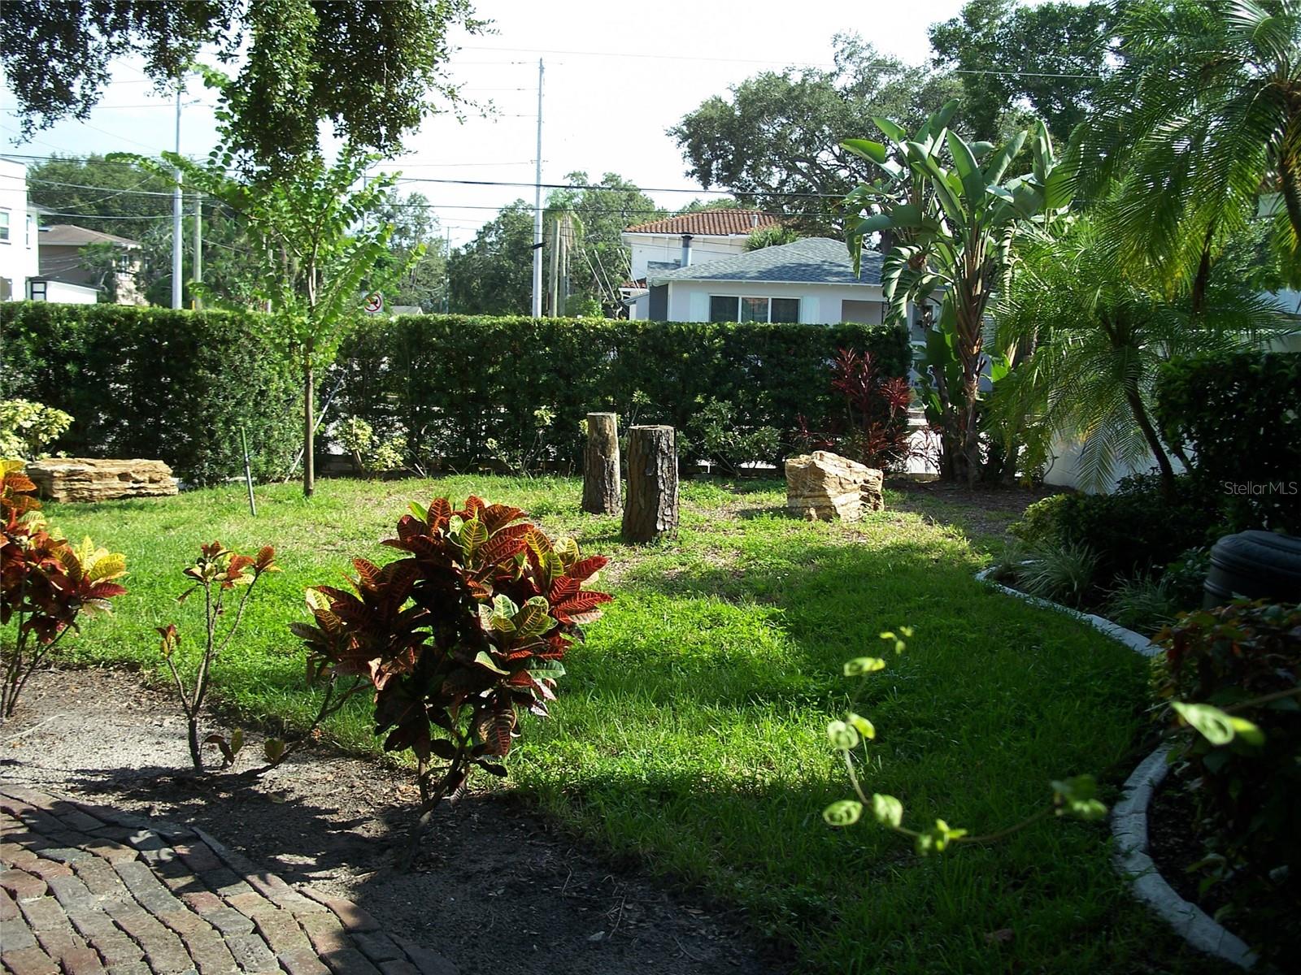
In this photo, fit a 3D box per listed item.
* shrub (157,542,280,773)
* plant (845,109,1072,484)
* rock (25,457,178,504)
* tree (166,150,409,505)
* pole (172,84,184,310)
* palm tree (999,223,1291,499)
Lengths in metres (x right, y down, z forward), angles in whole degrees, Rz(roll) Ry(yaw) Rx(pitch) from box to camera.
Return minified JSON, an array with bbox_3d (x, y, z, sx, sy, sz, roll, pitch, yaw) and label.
[{"bbox_3d":[-1.547,0.612,4.983,0.430,0.825,0.400,1,6,0],"label":"shrub"},{"bbox_3d":[3.171,-1.982,14.391,2.377,3.919,2.000,2,7,0],"label":"plant"},{"bbox_3d":[-4.879,-0.088,12.484,1.220,0.360,0.650,-1,7,-20],"label":"rock"},{"bbox_3d":[-3.231,-1.514,12.884,2.200,3.190,2.100,1,6,0],"label":"tree"},{"bbox_3d":[-17.172,-9.966,50.389,0.340,10.841,0.340,1,6,0],"label":"pole"},{"bbox_3d":[4.217,-1.019,12.044,2.544,2.629,2.400,2,7,0],"label":"palm tree"}]

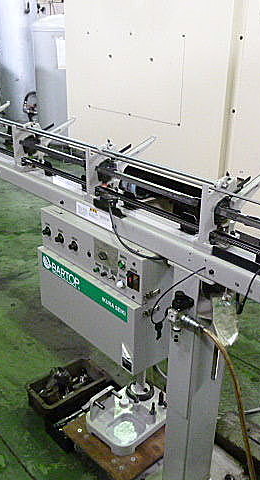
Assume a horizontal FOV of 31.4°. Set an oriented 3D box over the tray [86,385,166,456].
[{"bbox_3d":[0.024,0.698,1.858,0.320,0.090,0.235,-16,28,-36],"label":"tray"}]

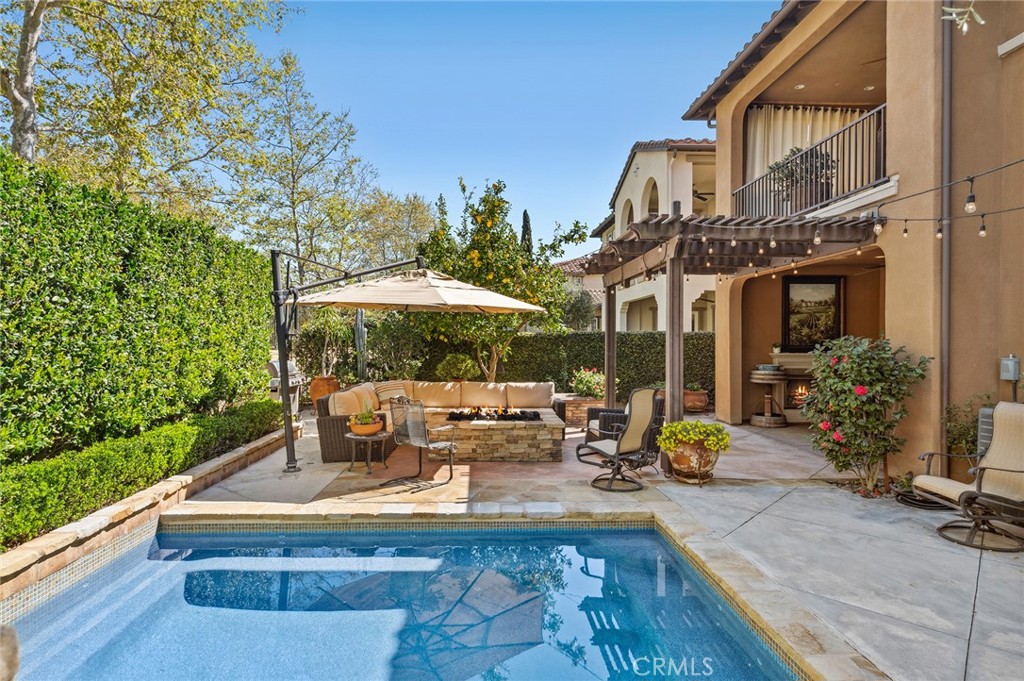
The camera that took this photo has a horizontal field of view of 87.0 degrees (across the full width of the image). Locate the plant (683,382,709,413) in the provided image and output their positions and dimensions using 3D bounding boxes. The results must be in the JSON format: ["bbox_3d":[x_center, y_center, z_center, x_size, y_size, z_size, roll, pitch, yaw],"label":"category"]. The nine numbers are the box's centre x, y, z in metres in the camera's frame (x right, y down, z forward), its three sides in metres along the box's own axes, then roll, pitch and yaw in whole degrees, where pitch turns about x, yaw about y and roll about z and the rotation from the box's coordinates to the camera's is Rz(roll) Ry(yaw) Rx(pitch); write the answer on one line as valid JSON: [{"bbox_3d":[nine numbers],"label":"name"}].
[{"bbox_3d":[4.110,1.270,12.100,0.560,0.660,0.560,0,0,-2],"label":"plant"}]

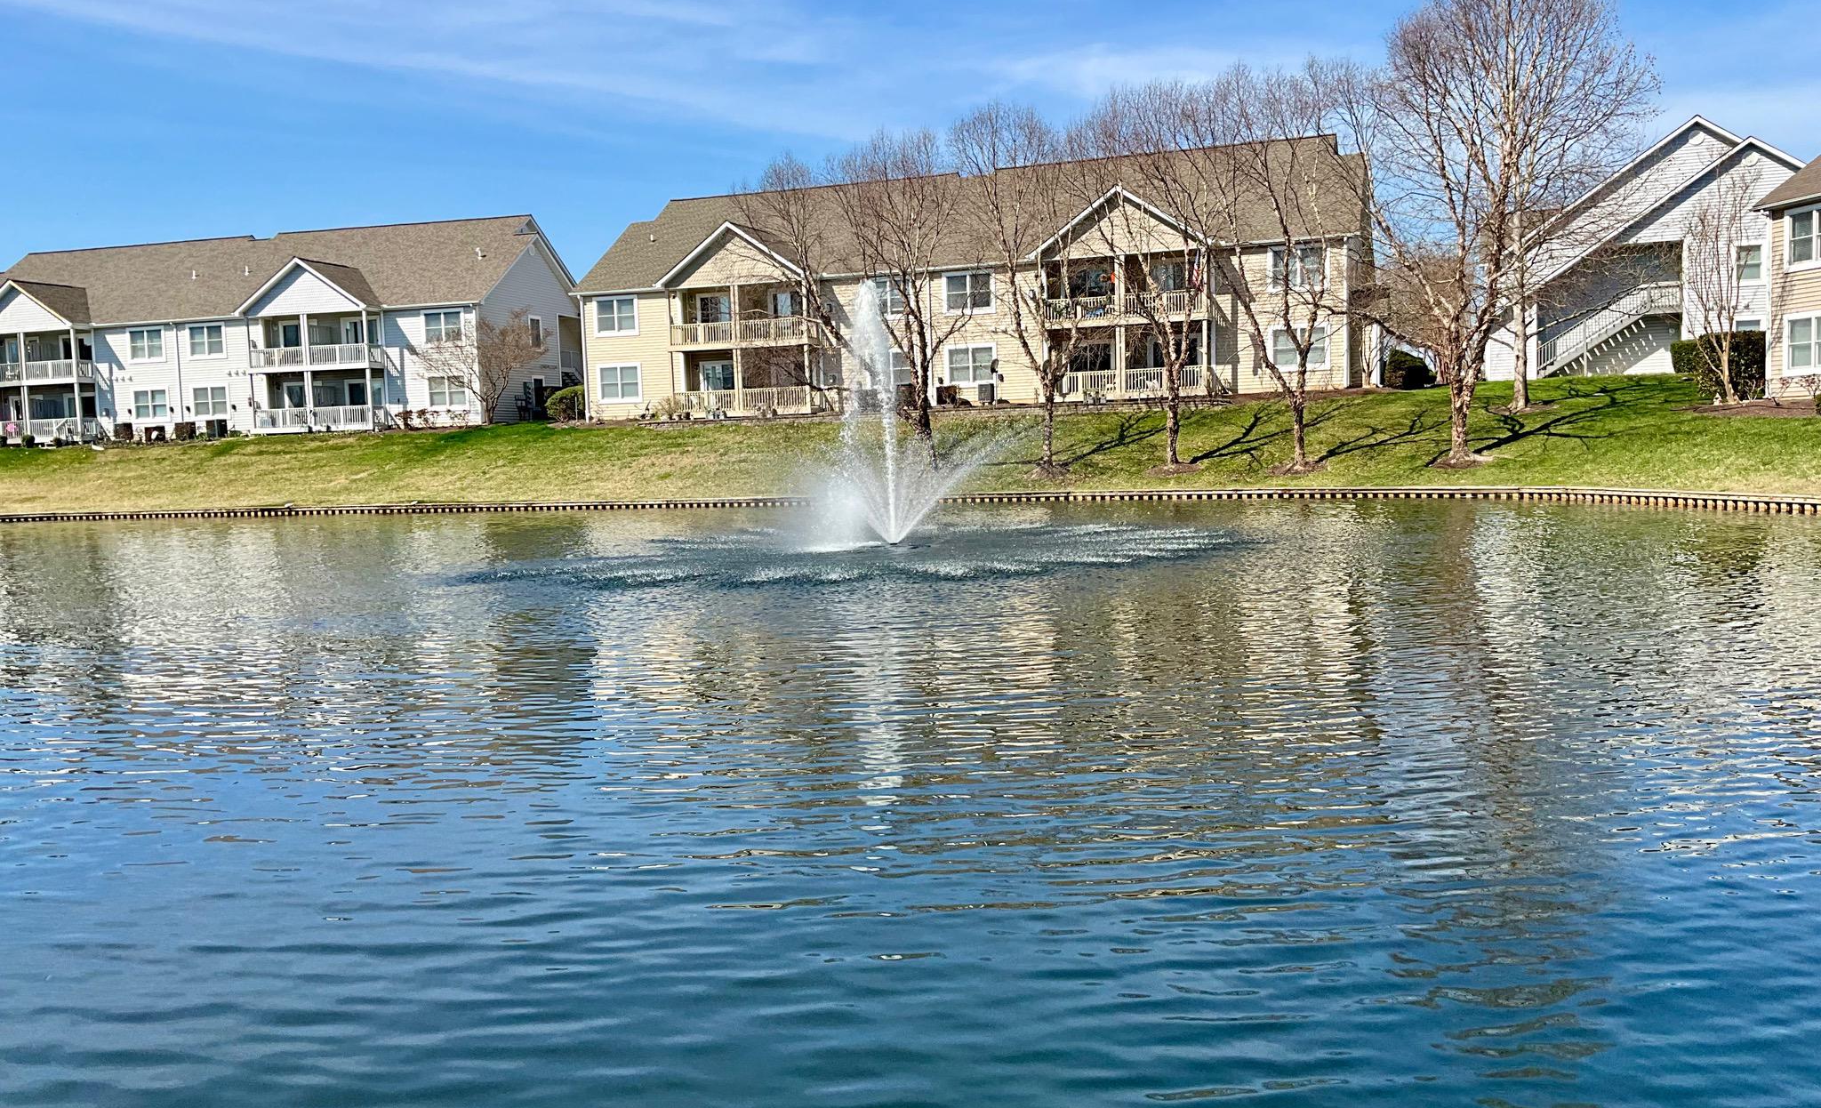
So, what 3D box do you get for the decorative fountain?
[{"bbox_3d":[-0.014,-2.757,30.009,3.860,5.180,3.860,-2,4,0],"label":"decorative fountain"}]

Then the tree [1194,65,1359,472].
[{"bbox_3d":[11.157,-8.704,46.552,4.990,12.280,4.990,-2,4,0],"label":"tree"}]

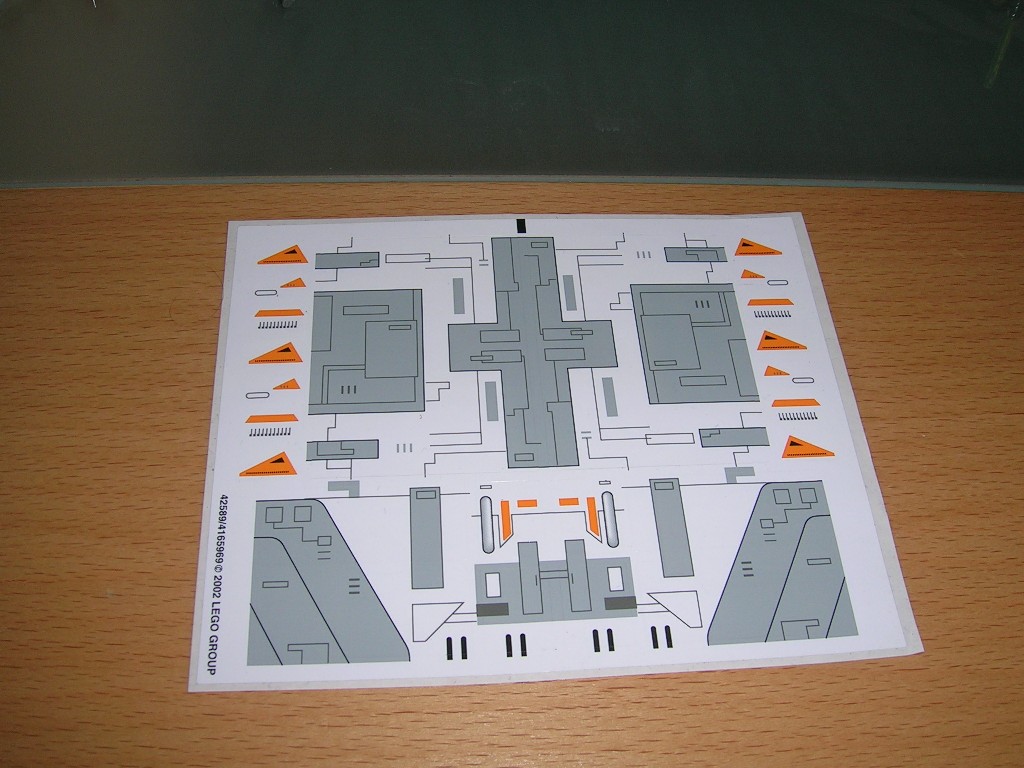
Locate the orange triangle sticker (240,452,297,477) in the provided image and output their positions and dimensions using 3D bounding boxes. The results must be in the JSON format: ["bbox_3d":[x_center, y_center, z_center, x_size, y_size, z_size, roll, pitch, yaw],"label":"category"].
[{"bbox_3d":[-0.063,0.021,0.271,0.015,0.001,0.007,-2,59,-5],"label":"orange triangle sticker"}]

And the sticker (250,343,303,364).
[{"bbox_3d":[-0.066,-0.009,0.288,0.015,0.001,0.007,-2,59,-5],"label":"sticker"}]

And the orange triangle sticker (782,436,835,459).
[{"bbox_3d":[0.080,0.017,0.282,0.015,0.001,0.007,-2,59,-5],"label":"orange triangle sticker"}]

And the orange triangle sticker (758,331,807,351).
[{"bbox_3d":[0.078,-0.013,0.300,0.015,0.001,0.007,-2,59,-5],"label":"orange triangle sticker"}]

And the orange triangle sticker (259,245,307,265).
[{"bbox_3d":[-0.068,-0.038,0.306,0.015,0.001,0.007,-2,59,-5],"label":"orange triangle sticker"}]

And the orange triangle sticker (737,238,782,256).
[{"bbox_3d":[0.075,-0.042,0.318,0.015,0.001,0.007,-2,59,-5],"label":"orange triangle sticker"}]

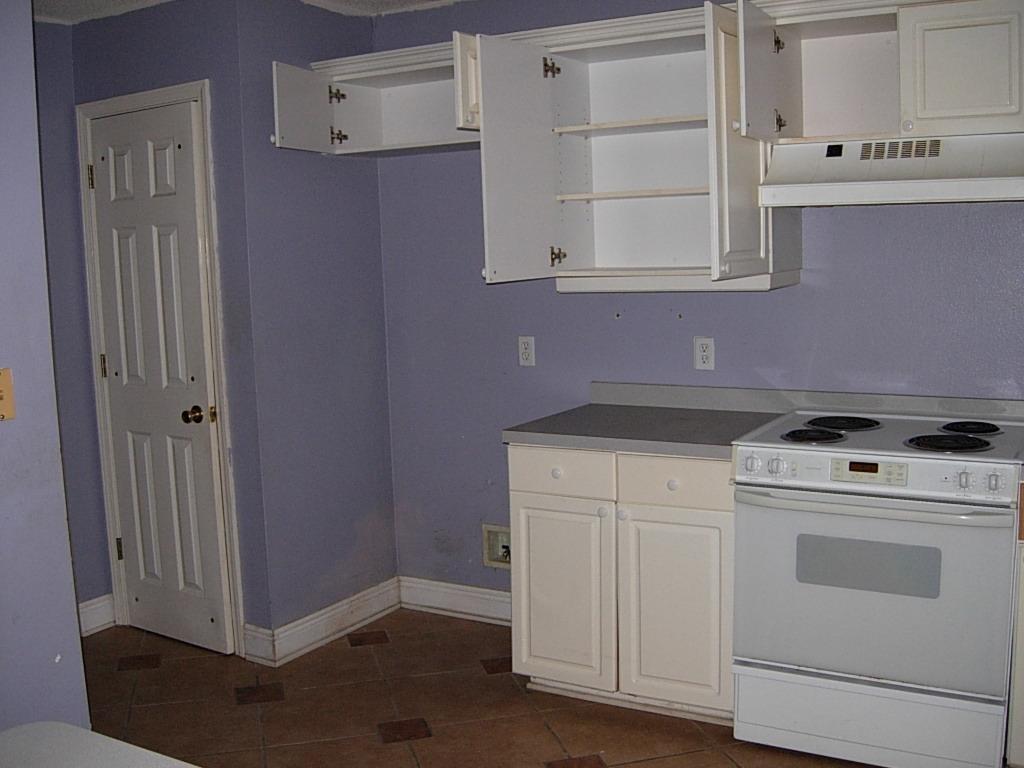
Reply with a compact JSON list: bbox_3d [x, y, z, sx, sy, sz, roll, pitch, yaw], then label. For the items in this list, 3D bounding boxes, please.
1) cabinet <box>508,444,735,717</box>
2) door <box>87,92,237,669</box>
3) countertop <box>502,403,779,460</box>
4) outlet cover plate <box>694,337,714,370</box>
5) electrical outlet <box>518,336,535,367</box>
[{"bbox_3d":[0.489,0.600,3.596,0.765,0.874,0.632,2,8,30],"label":"cabinet"},{"bbox_3d":[-1.344,-0.004,4.089,0.627,2.035,0.037,3,8,36],"label":"door"},{"bbox_3d":[0.469,0.146,3.529,0.762,0.042,0.662,2,8,30],"label":"countertop"},{"bbox_3d":[0.680,-0.106,3.752,0.071,0.115,0.007,2,8,30],"label":"outlet cover plate"},{"bbox_3d":[0.060,-0.125,4.117,0.071,0.115,0.007,2,8,30],"label":"electrical outlet"}]

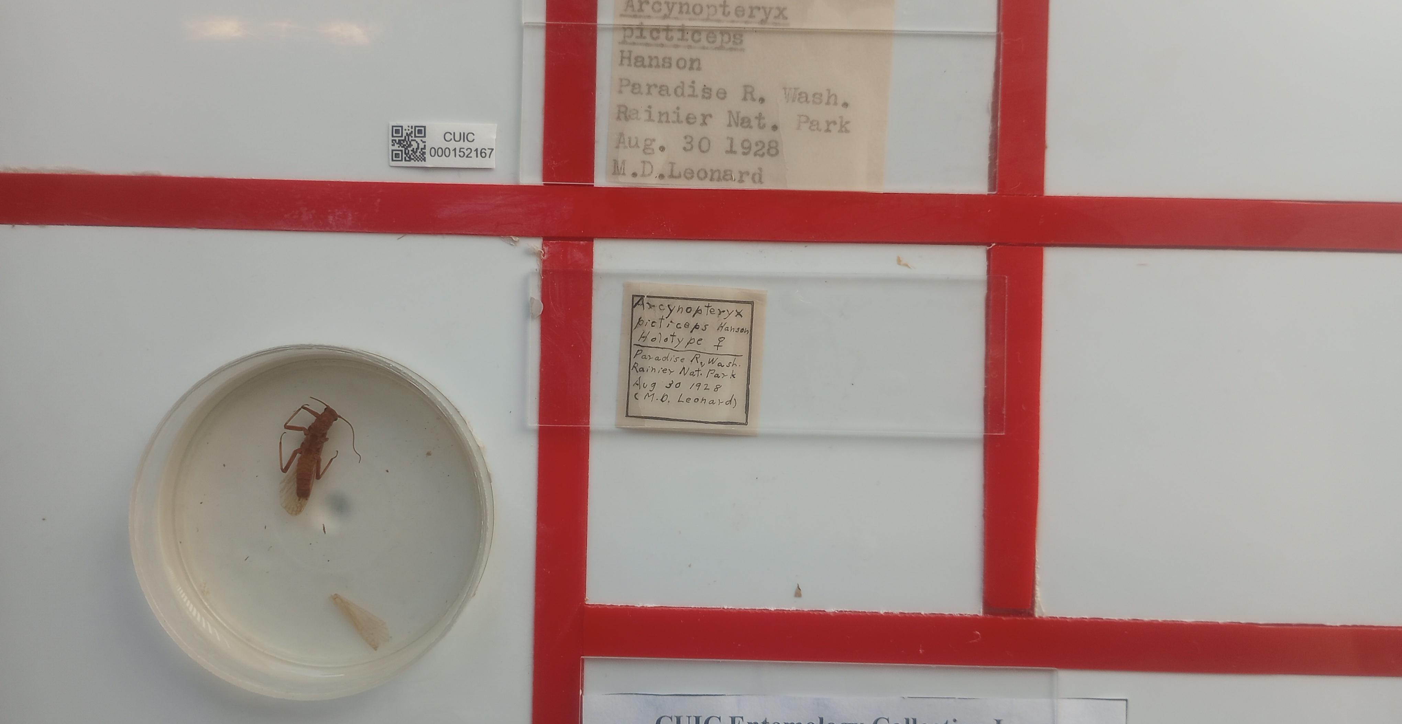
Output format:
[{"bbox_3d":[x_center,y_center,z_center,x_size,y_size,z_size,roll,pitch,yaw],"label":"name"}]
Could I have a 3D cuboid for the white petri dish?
[{"bbox_3d":[-0.059,0.024,0.174,0.052,0.013,0.052,0,90,1],"label":"white petri dish"}]

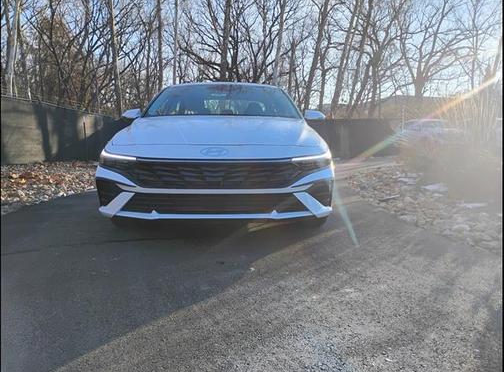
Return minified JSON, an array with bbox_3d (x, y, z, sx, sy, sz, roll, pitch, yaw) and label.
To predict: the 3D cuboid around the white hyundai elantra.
[{"bbox_3d":[-0.307,-0.487,4.838,1.860,1.420,4.680,0,5,-2],"label":"white hyundai elantra"}]

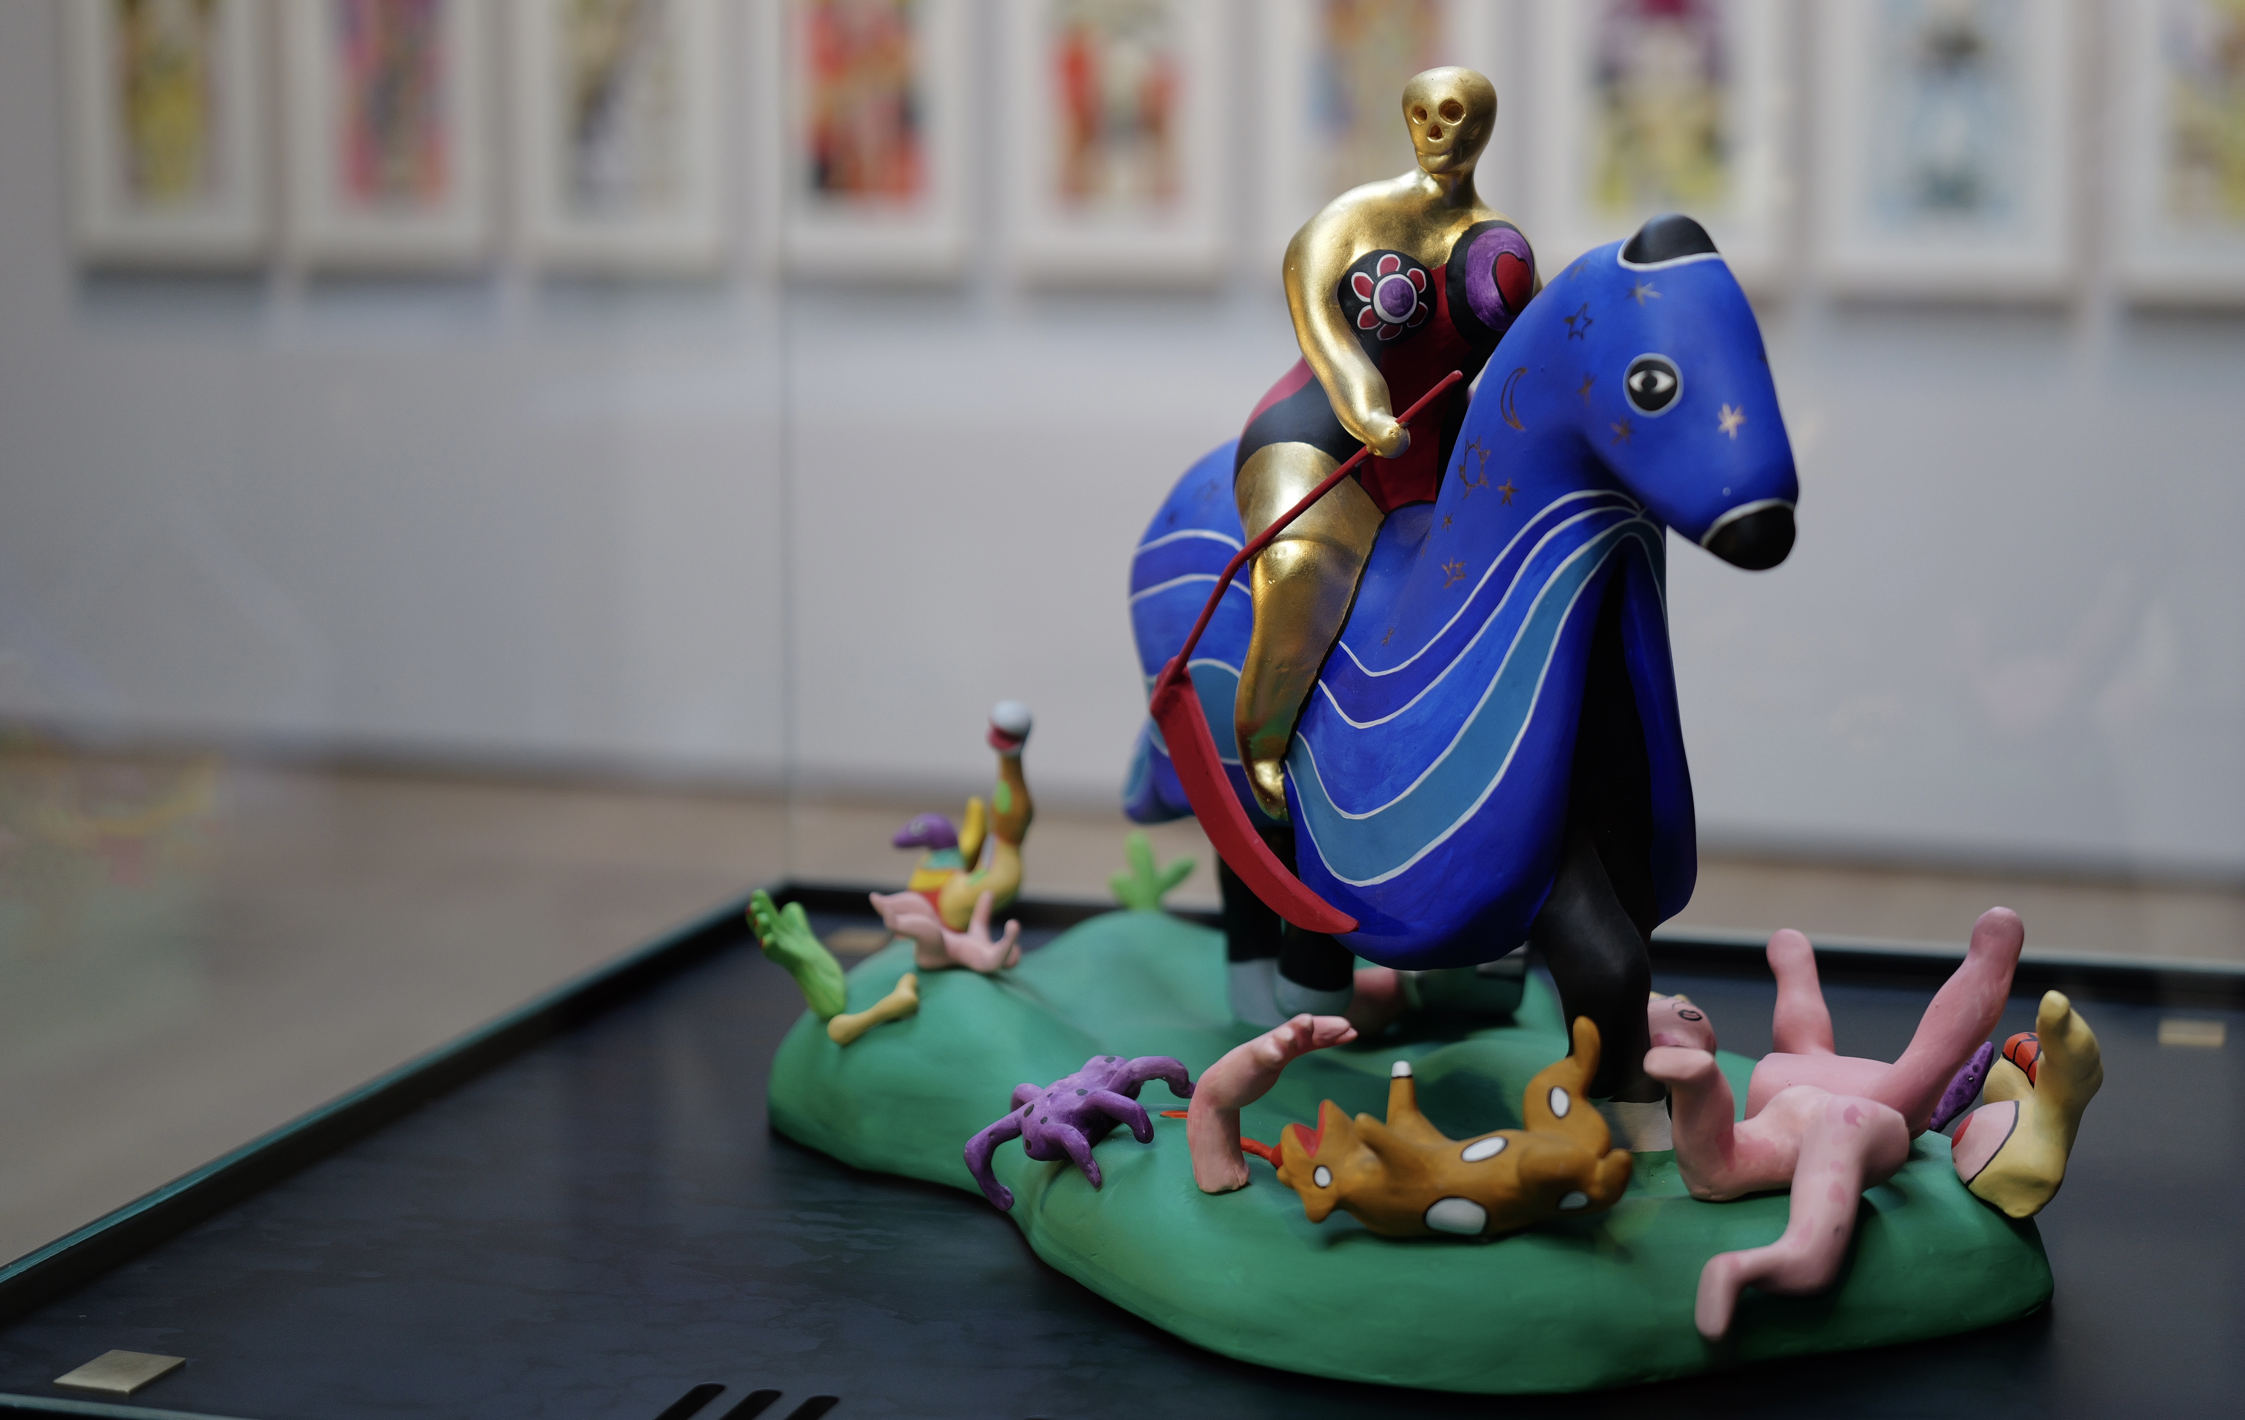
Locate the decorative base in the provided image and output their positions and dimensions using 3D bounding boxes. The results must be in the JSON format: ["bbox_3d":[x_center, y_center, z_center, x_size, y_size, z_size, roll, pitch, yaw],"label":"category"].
[{"bbox_3d":[0.107,0.184,1.262,0.399,0.069,0.620,-6,10,-38],"label":"decorative base"}]

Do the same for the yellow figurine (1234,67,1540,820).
[{"bbox_3d":[0.127,-0.122,1.213,0.166,0.339,0.116,-4,9,-28],"label":"yellow figurine"}]

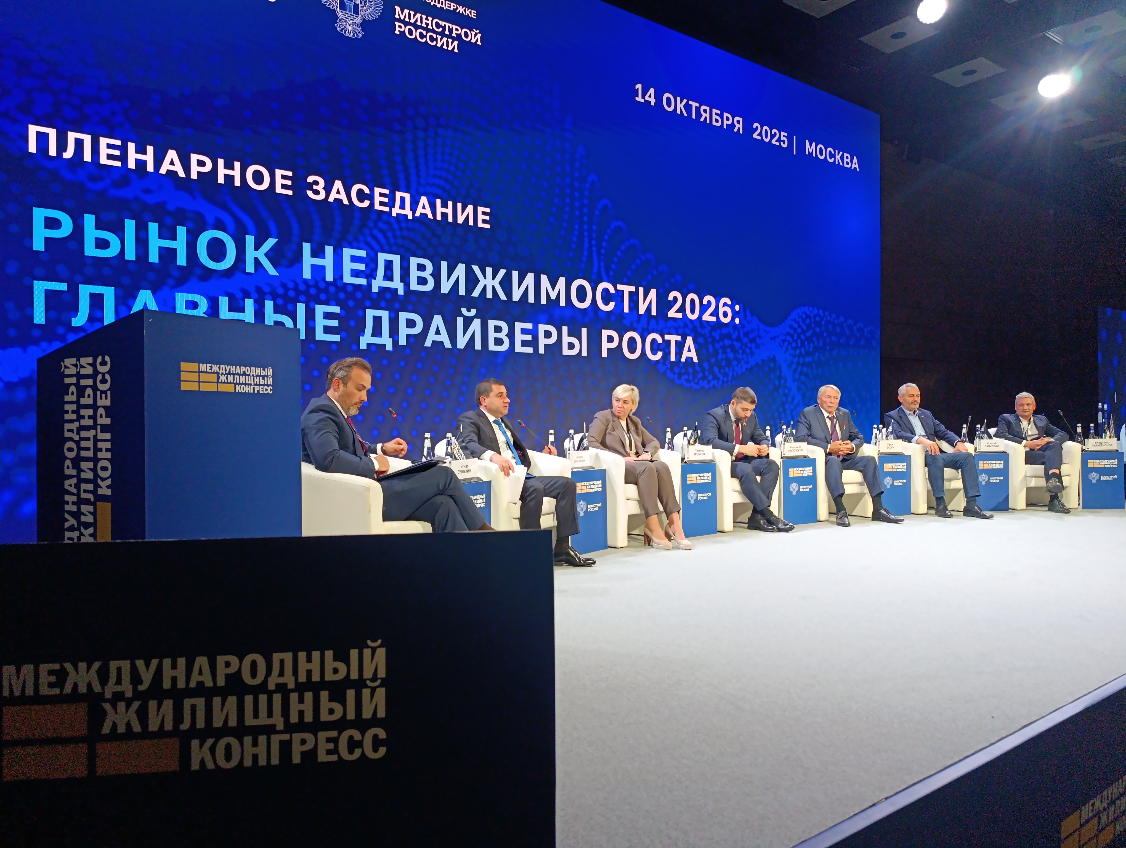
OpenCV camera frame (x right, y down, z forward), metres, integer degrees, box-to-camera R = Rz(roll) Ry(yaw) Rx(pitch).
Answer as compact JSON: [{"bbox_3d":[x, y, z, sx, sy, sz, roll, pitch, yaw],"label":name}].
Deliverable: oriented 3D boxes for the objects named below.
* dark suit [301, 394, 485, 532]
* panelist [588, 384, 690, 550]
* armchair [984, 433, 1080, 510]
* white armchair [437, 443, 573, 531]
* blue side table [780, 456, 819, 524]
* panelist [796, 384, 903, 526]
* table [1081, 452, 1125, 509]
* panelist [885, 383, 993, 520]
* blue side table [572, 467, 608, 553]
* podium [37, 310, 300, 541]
[{"bbox_3d":[-0.816,0.347,3.625,0.963,0.981,0.612,-1,0,20],"label":"dark suit"},{"bbox_3d":[0.606,0.298,5.758,0.594,1.230,0.873,0,0,-42],"label":"panelist"},{"bbox_3d":[4.751,0.446,7.726,0.663,0.799,0.660,0,0,-6],"label":"armchair"},{"bbox_3d":[-0.472,0.497,4.862,0.702,0.846,0.756,-1,0,36],"label":"white armchair"},{"bbox_3d":[1.954,0.585,6.631,0.392,0.555,0.400,0,0,-28],"label":"blue side table"},{"bbox_3d":[2.500,0.248,6.575,0.640,1.220,0.820,0,0,-24],"label":"panelist"},{"bbox_3d":[5.596,0.584,7.936,0.417,0.587,0.405,-1,0,5],"label":"table"},{"bbox_3d":[3.446,0.232,6.908,0.660,1.240,0.840,0,0,-24],"label":"panelist"},{"bbox_3d":[0.029,0.592,5.172,0.400,0.555,0.392,-1,0,39],"label":"blue side table"},{"bbox_3d":[-1.408,0.260,2.717,0.637,1.214,0.597,-1,0,30],"label":"podium"}]

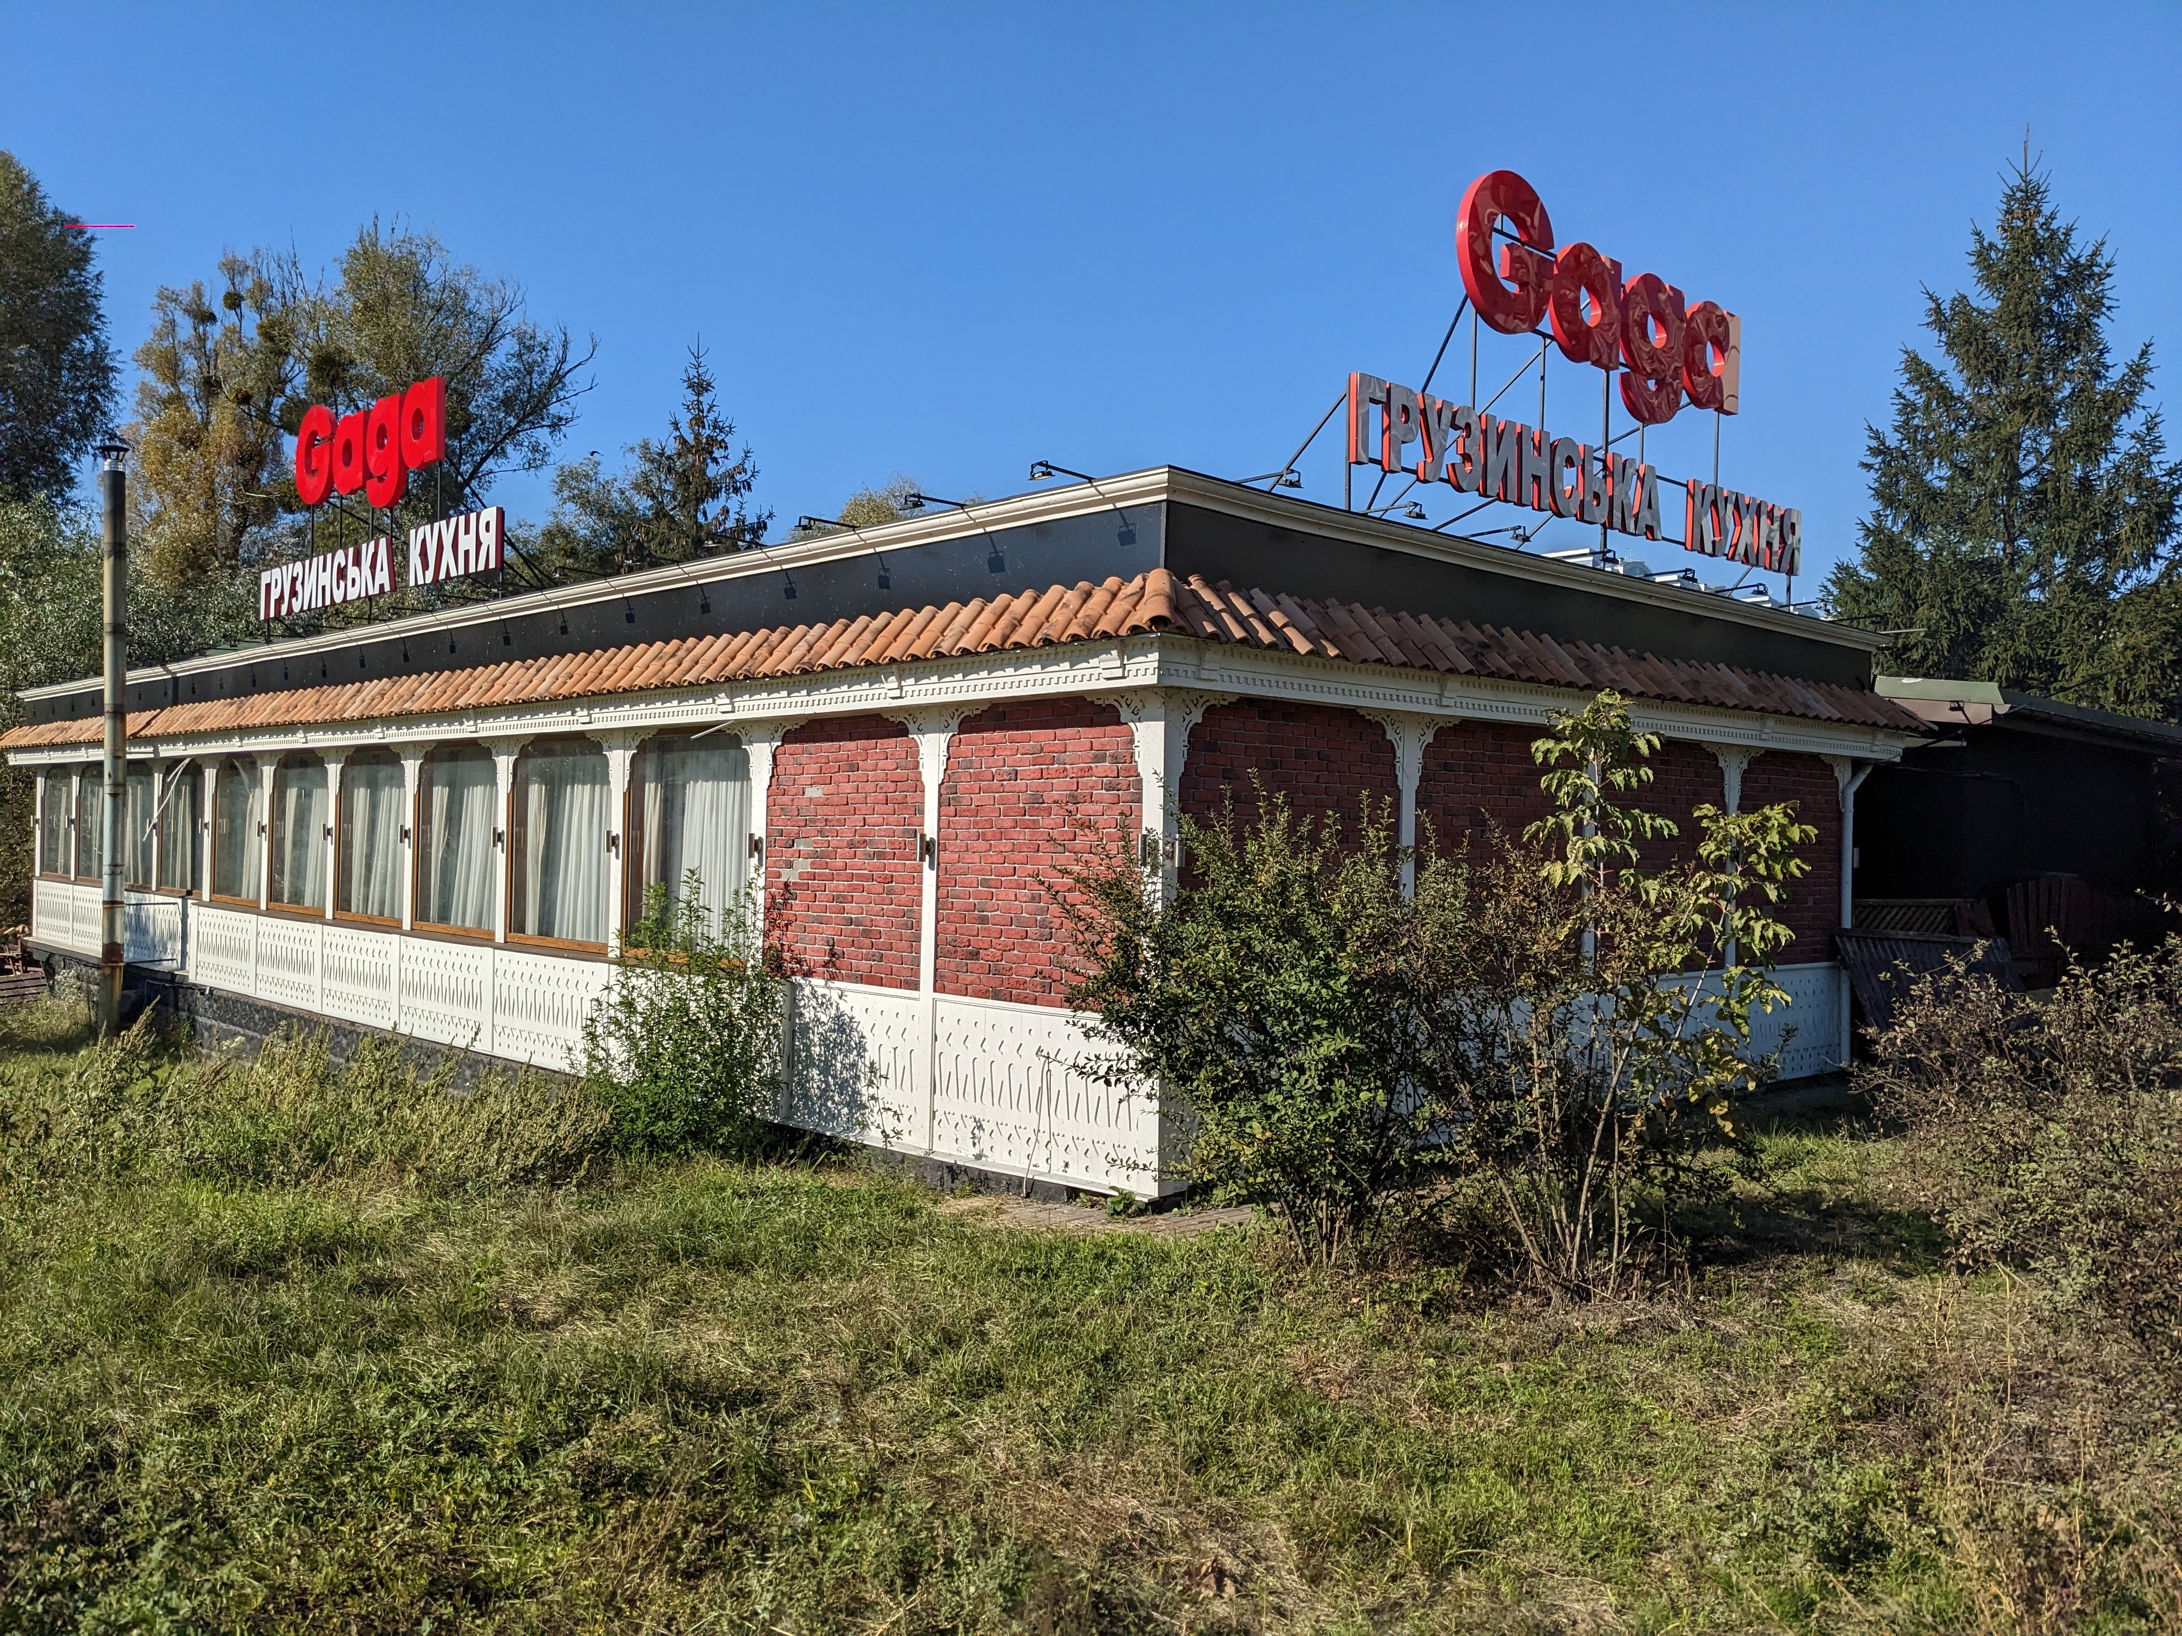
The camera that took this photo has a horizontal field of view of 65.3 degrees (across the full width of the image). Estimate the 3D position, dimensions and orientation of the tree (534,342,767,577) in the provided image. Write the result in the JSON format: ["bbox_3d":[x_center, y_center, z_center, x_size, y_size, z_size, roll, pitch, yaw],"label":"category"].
[{"bbox_3d":[-9.586,-4.107,37.949,5.200,13.139,5.200,1,0,0],"label":"tree"}]

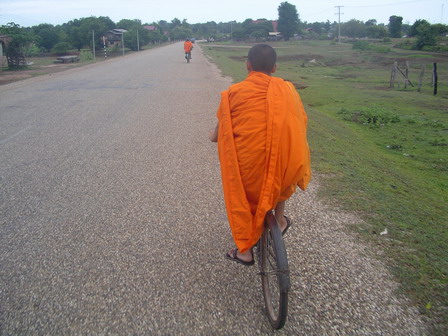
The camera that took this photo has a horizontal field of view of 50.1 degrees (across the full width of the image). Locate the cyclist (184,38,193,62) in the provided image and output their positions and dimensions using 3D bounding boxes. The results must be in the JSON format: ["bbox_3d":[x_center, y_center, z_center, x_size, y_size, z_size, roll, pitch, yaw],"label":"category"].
[{"bbox_3d":[-2.256,-7.612,30.606,0.550,1.330,0.780,-2,15,-3],"label":"cyclist"}]

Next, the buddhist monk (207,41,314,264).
[{"bbox_3d":[0.217,-0.055,2.886,0.570,1.350,0.750,-2,15,-3],"label":"buddhist monk"}]

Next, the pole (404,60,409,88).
[{"bbox_3d":[6.701,-3.406,17.556,0.085,0.974,0.085,5,16,20],"label":"pole"}]

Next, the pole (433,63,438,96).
[{"bbox_3d":[6.765,-2.825,15.308,0.100,1.031,0.100,2,15,24],"label":"pole"}]

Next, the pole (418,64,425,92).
[{"bbox_3d":[6.774,-3.072,16.419,0.100,0.924,0.100,10,18,20],"label":"pole"}]

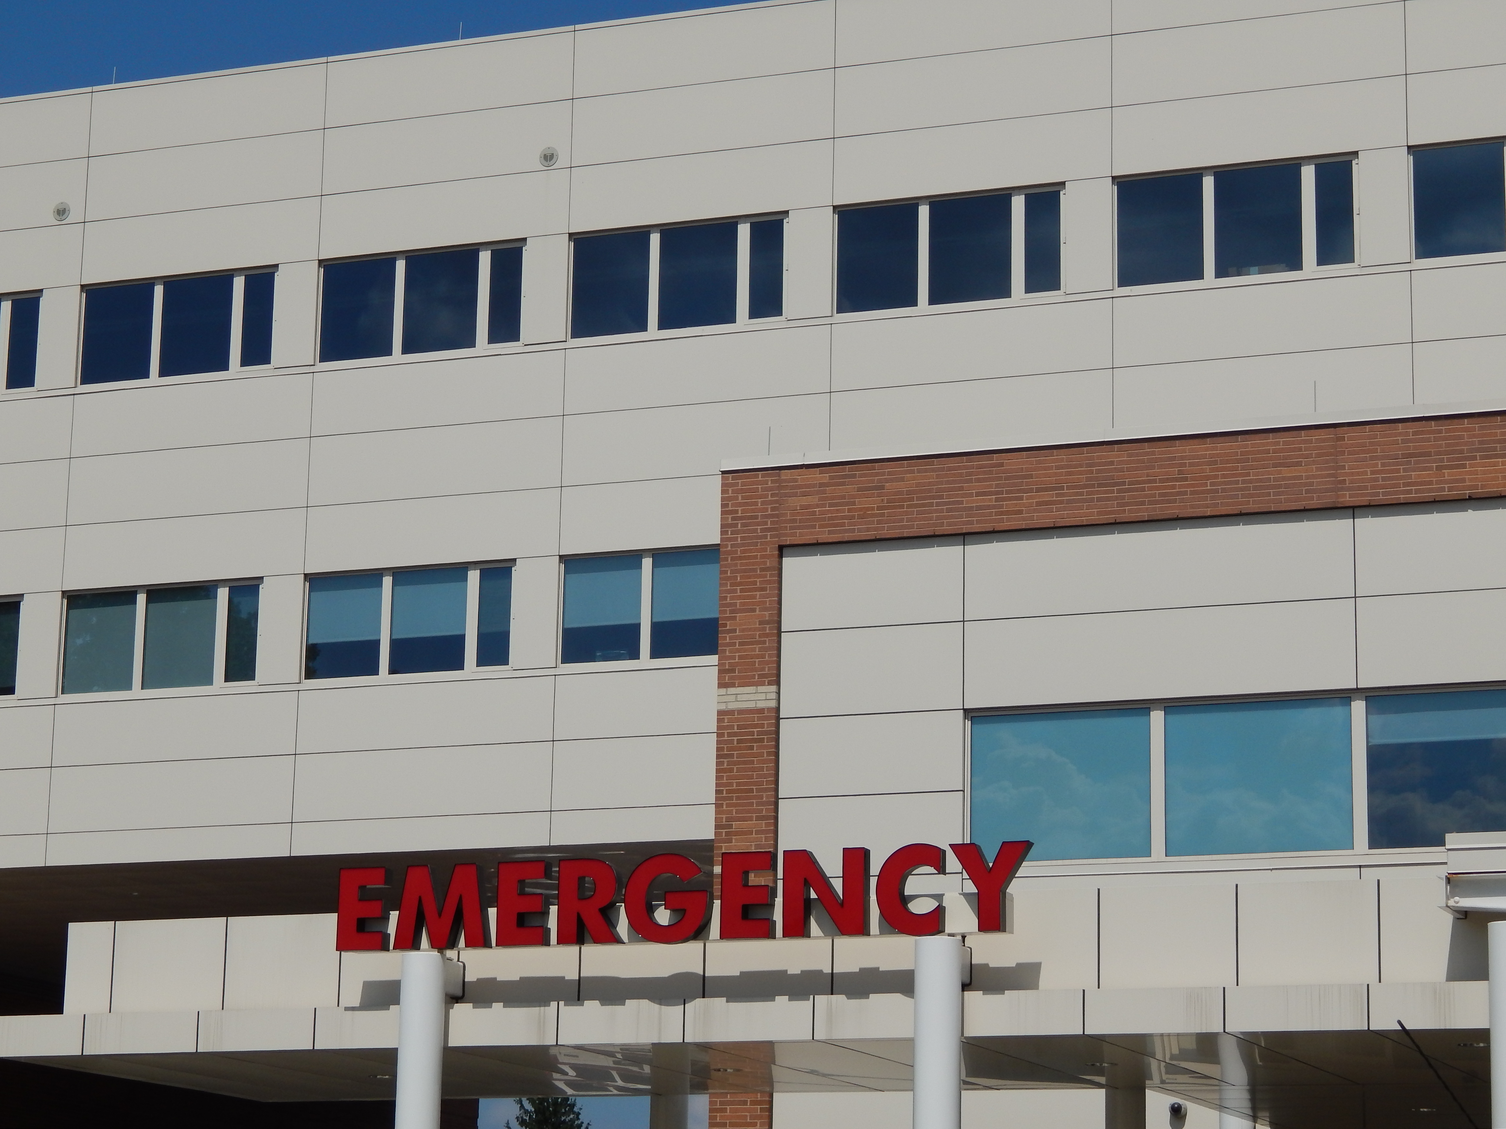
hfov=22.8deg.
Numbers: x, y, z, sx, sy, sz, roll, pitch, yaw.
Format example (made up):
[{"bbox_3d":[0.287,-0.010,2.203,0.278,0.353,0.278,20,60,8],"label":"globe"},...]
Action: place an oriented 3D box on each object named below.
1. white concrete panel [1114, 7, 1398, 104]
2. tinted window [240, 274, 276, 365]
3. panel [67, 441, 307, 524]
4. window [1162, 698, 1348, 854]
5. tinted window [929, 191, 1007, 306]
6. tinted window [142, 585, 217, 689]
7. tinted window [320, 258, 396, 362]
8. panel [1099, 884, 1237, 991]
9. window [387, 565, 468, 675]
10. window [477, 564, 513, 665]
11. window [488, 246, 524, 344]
[{"bbox_3d":[6.431,-6.476,47.635,3.800,0.974,0.100,-4,-14,21],"label":"white concrete panel"},{"bbox_3d":[-6.872,-3.402,52.020,0.480,1.333,0.060,-4,-14,21],"label":"tinted window"},{"bbox_3d":[-7.843,-1.126,52.080,3.790,0.973,0.120,-4,-14,21],"label":"panel"},{"bbox_3d":[4.718,1.990,34.825,1.777,1.428,0.100,-4,-14,21],"label":"window"},{"bbox_3d":[2.818,-4.070,48.565,1.114,1.422,0.100,-4,-14,21],"label":"tinted window"},{"bbox_3d":[-7.956,1.023,52.025,1.109,1.421,0.080,-4,-14,21],"label":"tinted window"},{"bbox_3d":[-5.437,-3.508,51.743,1.100,1.389,0.100,-4,-14,21],"label":"tinted window"},{"bbox_3d":[3.269,2.949,29.347,1.094,0.834,0.100,-4,-14,21],"label":"panel"},{"bbox_3d":[-4.352,0.770,50.298,1.100,1.404,0.100,-4,-14,21],"label":"window"},{"bbox_3d":[-3.340,0.698,48.678,0.461,1.301,0.080,-4,-14,21],"label":"window"},{"bbox_3d":[-3.370,-3.684,51.298,0.502,1.348,0.080,-4,-14,21],"label":"window"}]

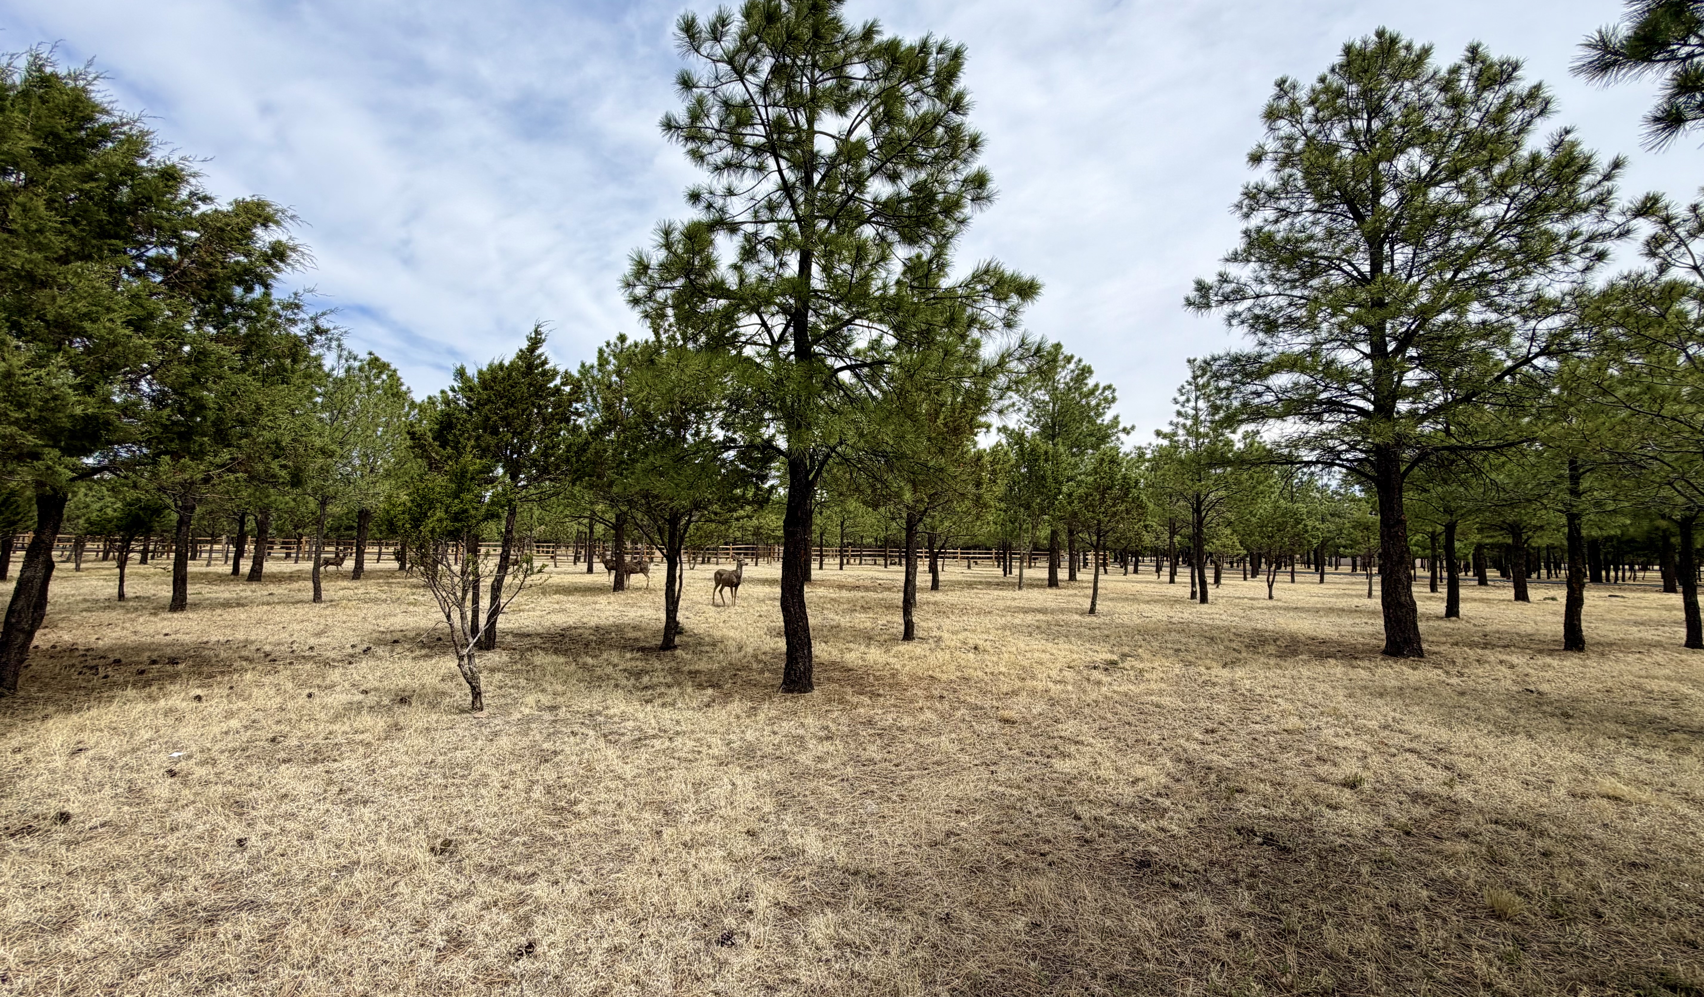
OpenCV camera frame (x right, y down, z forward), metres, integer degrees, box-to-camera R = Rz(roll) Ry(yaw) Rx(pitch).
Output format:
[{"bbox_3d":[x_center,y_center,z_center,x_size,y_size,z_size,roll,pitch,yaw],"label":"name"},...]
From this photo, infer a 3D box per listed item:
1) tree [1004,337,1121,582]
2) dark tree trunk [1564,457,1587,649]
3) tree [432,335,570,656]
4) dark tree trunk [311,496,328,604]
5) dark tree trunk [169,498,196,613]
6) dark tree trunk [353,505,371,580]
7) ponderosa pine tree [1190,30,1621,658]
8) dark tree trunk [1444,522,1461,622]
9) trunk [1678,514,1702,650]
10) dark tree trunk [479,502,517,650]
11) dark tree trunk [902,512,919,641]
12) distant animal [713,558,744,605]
[{"bbox_3d":[8.388,-1.401,27.312,4.500,9.759,4.500,0,-4,17],"label":"tree"},{"bbox_3d":[11.641,0.897,11.098,0.270,3.077,0.280,4,-5,-44],"label":"dark tree trunk"},{"bbox_3d":[-5.240,-0.206,10.354,1.980,4.815,1.881,2,-4,-27],"label":"tree"},{"bbox_3d":[-13.223,1.245,17.225,0.271,2.663,0.221,4,-5,-37],"label":"dark tree trunk"},{"bbox_3d":[-14.393,1.210,14.925,0.346,2.396,0.300,4,-5,-44],"label":"dark tree trunk"},{"bbox_3d":[-19.613,1.781,27.592,0.540,2.872,0.450,3,-4,-35],"label":"dark tree trunk"},{"bbox_3d":[8.628,-2.680,11.139,5.500,10.252,5.500,-2,-5,38],"label":"ponderosa pine tree"},{"bbox_3d":[14.695,1.729,16.930,0.288,2.380,0.266,-3,-5,41],"label":"dark tree trunk"},{"bbox_3d":[13.582,1.342,11.170,0.270,2.188,0.280,4,-5,-39],"label":"trunk"},{"bbox_3d":[-5.173,1.130,10.186,0.350,2.165,0.252,3,-4,-27],"label":"dark tree trunk"},{"bbox_3d":[1.010,1.319,11.790,0.255,2.161,0.228,0,-4,5],"label":"dark tree trunk"},{"bbox_3d":[-3.167,2.140,17.809,1.050,1.280,0.400,-1,-4,26],"label":"distant animal"}]

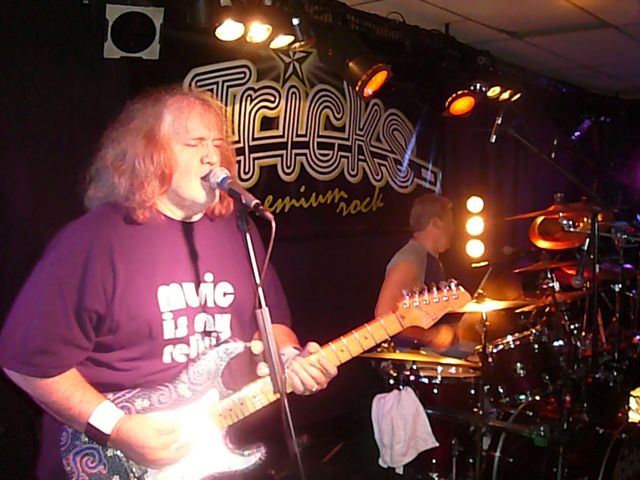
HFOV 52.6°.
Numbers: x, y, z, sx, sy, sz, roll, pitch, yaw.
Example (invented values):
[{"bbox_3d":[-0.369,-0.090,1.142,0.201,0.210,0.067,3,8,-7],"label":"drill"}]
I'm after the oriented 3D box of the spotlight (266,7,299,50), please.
[{"bbox_3d":[-0.168,-0.914,2.830,0.120,0.140,0.120,-35,-14,30],"label":"spotlight"}]

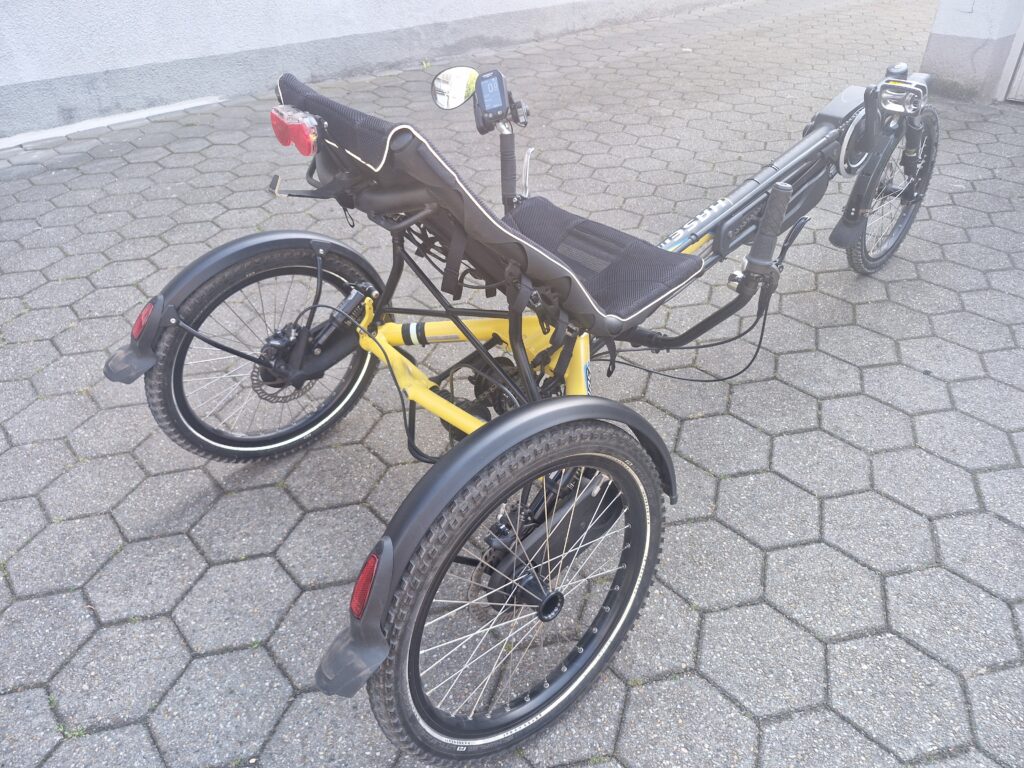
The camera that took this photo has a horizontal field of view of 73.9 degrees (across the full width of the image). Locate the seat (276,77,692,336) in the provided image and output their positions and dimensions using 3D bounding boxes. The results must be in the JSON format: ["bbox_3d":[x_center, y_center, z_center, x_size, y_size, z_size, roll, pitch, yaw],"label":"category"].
[{"bbox_3d":[-0.032,-0.298,1.137,0.620,0.450,0.420,-28,43,-31],"label":"seat"}]

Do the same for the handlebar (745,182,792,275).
[{"bbox_3d":[0.431,-0.260,1.145,0.040,0.159,0.040,-30,51,-29],"label":"handlebar"}]

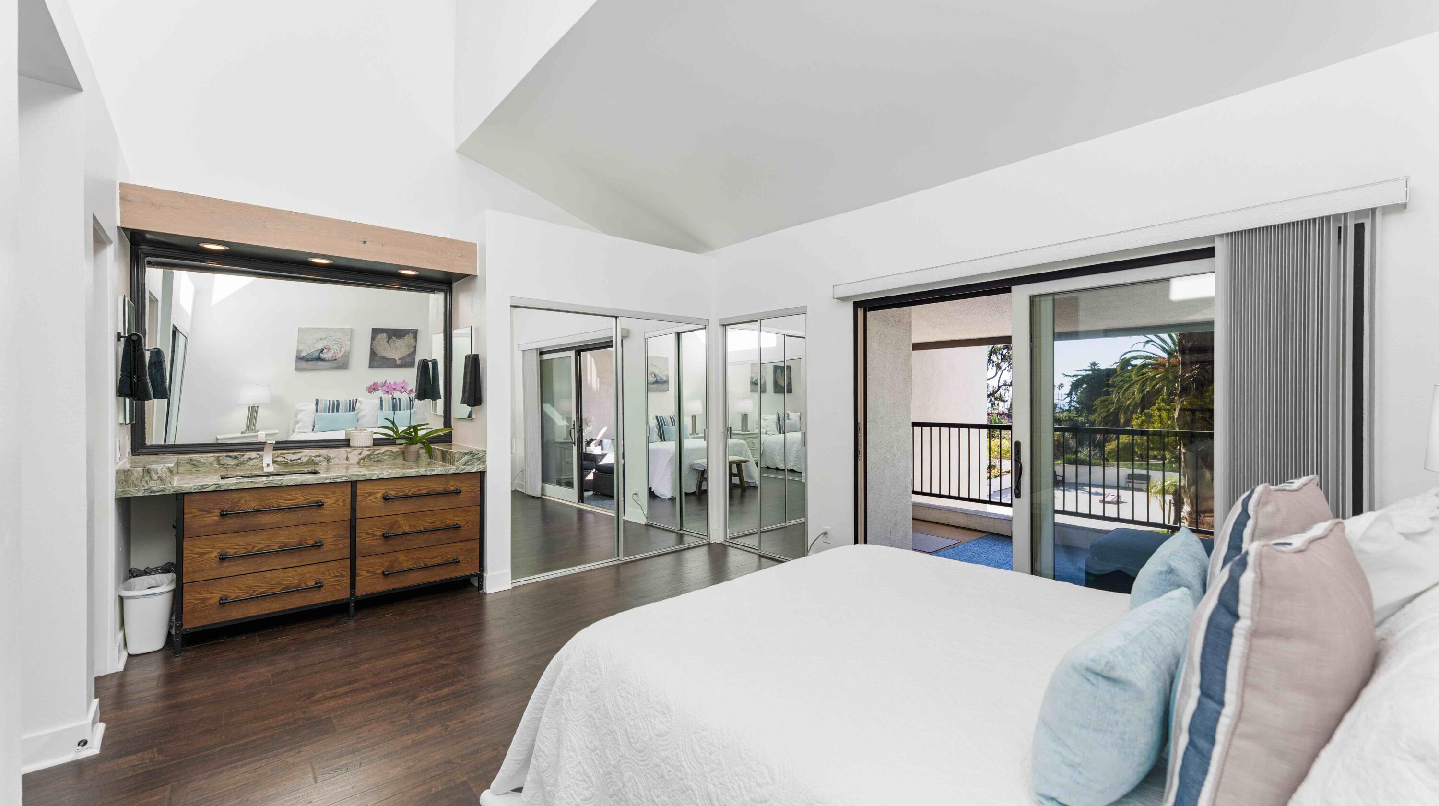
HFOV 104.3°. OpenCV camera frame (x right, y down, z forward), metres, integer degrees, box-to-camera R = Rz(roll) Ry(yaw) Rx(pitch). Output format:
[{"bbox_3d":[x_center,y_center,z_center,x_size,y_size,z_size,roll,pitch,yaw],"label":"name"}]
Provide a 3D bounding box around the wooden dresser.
[{"bbox_3d":[-2.414,0.892,3.607,1.540,0.840,0.580,0,0,-40],"label":"wooden dresser"}]

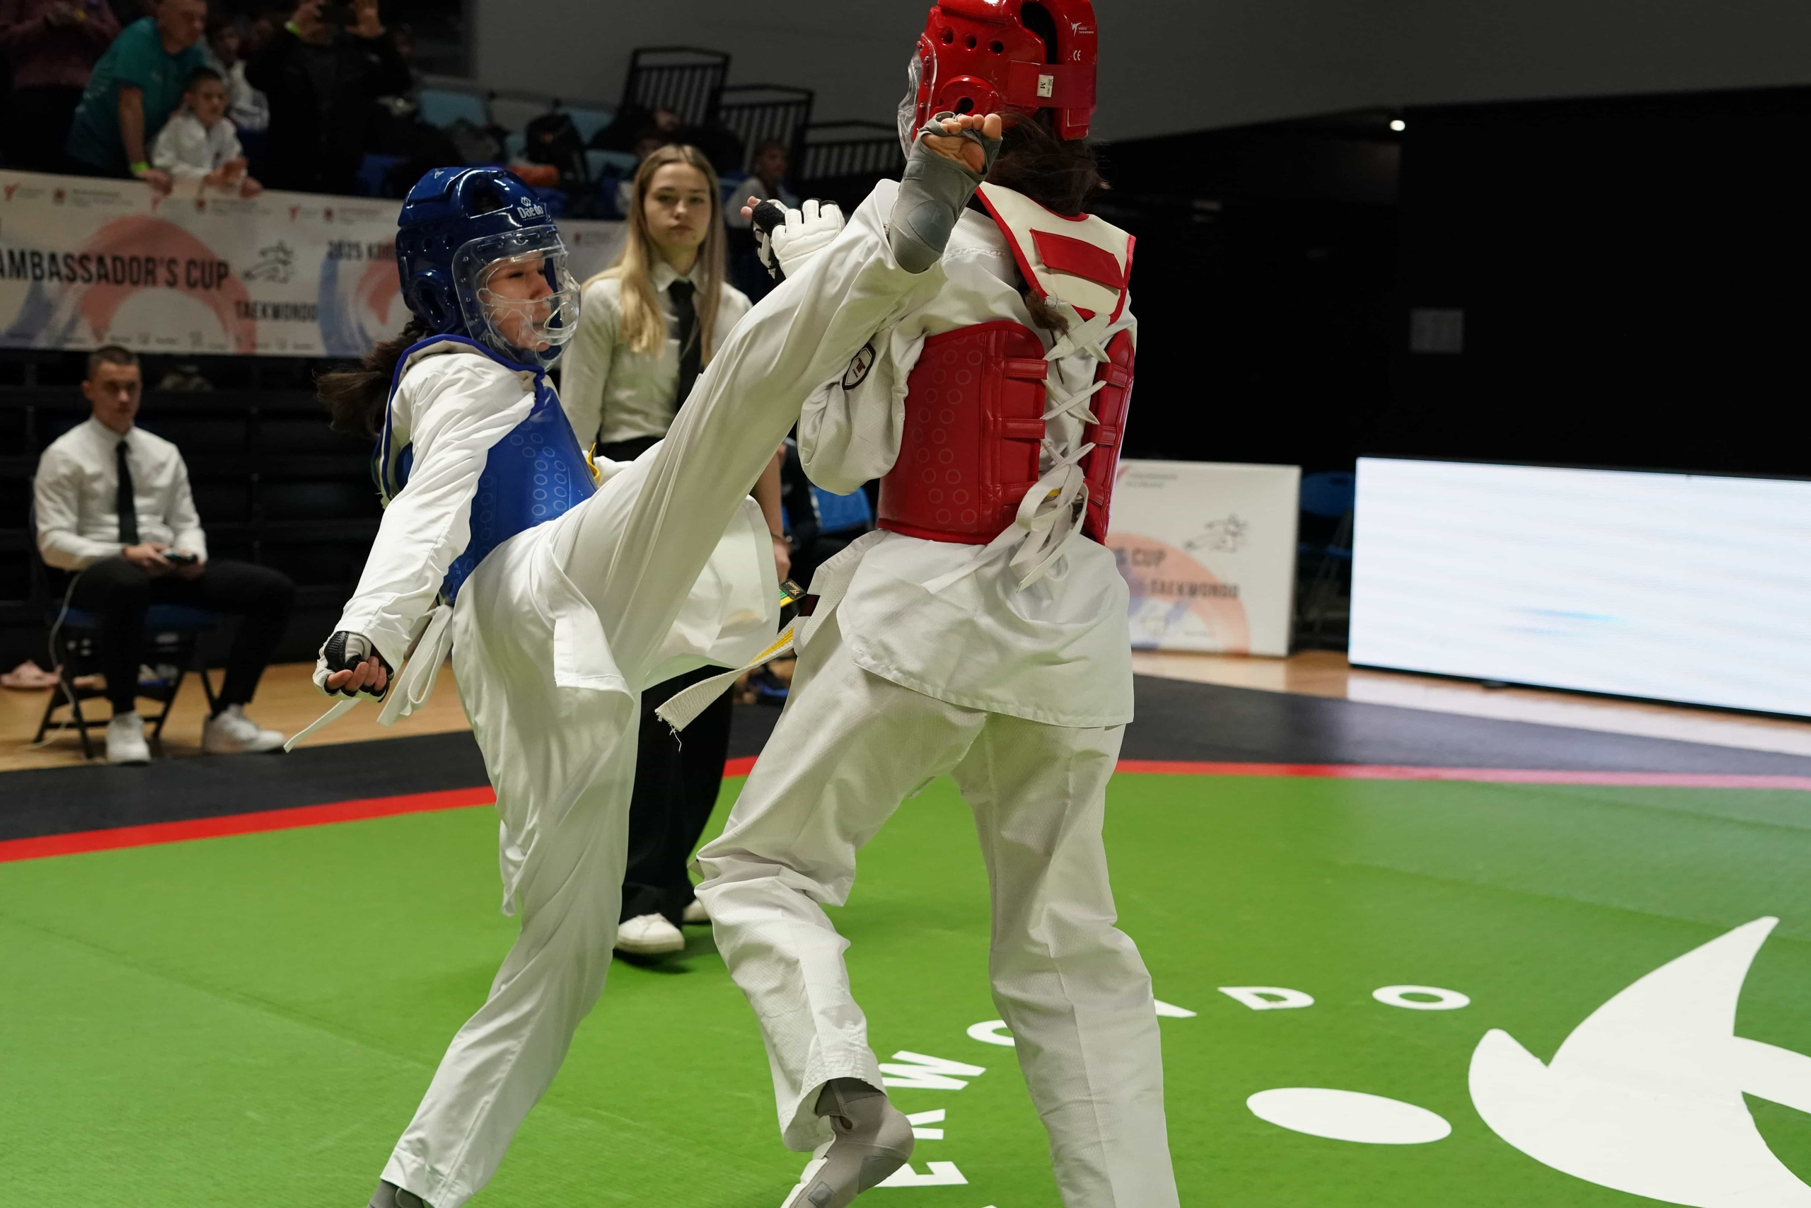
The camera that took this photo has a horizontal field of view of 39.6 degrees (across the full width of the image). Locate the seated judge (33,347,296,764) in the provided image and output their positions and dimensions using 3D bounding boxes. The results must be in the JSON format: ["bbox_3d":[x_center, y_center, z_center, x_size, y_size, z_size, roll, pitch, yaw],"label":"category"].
[{"bbox_3d":[-2.472,-0.187,8.397,0.720,1.326,0.660,-2,6,-33],"label":"seated judge"}]

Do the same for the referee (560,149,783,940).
[{"bbox_3d":[-0.527,-0.132,5.529,0.490,1.736,0.380,0,5,-17],"label":"referee"}]

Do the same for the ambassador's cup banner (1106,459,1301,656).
[{"bbox_3d":[1.036,-0.254,12.590,1.850,0.940,0.220,3,5,18],"label":"ambassador's cup banner"}]

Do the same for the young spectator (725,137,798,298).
[{"bbox_3d":[-0.747,-1.722,12.902,0.430,1.320,0.360,-3,6,-40],"label":"young spectator"}]

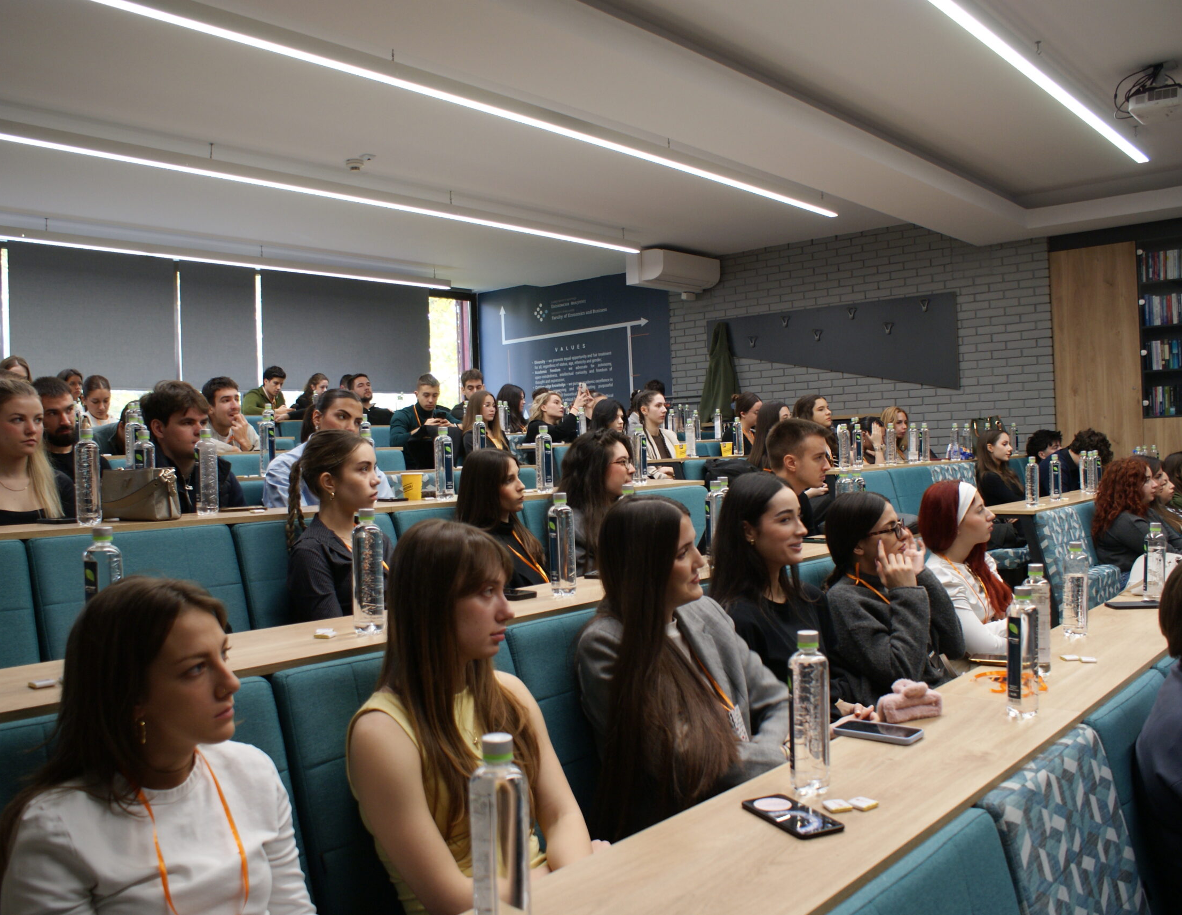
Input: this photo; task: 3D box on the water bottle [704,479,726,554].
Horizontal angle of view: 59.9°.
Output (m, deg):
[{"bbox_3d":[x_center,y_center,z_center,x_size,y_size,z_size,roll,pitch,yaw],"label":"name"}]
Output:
[{"bbox_3d":[0.386,0.205,3.170,0.064,0.255,0.064,-2,0,0],"label":"water bottle"}]

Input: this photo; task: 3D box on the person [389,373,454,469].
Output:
[{"bbox_3d":[-0.898,0.076,6.233,0.530,1.190,0.780,-3,1,-39],"label":"person"}]

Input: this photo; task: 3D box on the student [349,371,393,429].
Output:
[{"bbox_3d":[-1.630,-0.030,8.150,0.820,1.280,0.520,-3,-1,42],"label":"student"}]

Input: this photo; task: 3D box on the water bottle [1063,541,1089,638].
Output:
[{"bbox_3d":[1.229,0.332,2.591,0.060,0.234,0.060,-1,1,41],"label":"water bottle"}]

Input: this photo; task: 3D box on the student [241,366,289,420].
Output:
[{"bbox_3d":[-2.793,-0.211,9.083,0.710,1.200,0.510,-1,1,40],"label":"student"}]

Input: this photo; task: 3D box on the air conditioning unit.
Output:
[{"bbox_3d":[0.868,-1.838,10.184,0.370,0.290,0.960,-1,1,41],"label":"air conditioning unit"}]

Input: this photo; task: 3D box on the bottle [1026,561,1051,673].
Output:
[{"bbox_3d":[1.060,0.382,2.430,0.064,0.255,0.064,-2,-1,-40],"label":"bottle"}]

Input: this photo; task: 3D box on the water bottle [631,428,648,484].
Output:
[{"bbox_3d":[0.206,-0.012,4.330,0.064,0.255,0.064,-2,0,0],"label":"water bottle"}]

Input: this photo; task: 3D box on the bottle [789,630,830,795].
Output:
[{"bbox_3d":[0.329,0.379,1.536,0.060,0.234,0.060,-2,1,0],"label":"bottle"}]

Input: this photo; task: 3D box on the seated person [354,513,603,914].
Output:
[{"bbox_3d":[-0.074,0.692,1.491,0.700,1.170,0.470,-1,1,41],"label":"seated person"}]

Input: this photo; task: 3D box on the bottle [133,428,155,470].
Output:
[{"bbox_3d":[-1.243,0.043,2.861,0.060,0.234,0.060,-1,1,41],"label":"bottle"}]

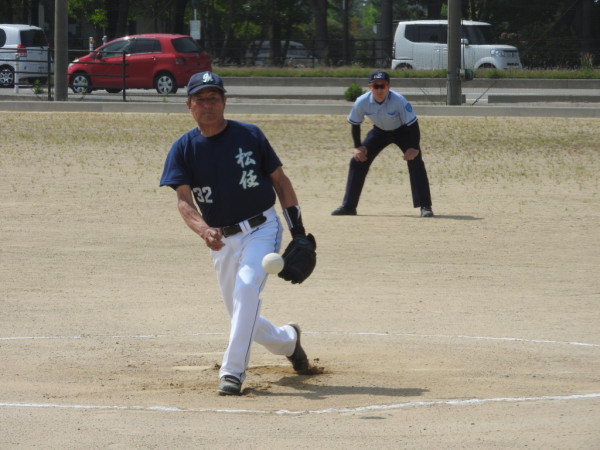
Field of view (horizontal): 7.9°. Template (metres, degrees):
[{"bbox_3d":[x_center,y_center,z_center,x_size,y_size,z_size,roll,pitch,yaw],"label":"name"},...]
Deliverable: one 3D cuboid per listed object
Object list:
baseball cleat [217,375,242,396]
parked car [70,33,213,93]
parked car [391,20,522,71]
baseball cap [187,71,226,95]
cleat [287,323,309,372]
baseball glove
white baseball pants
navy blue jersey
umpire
[{"bbox_3d":[-0.335,0.760,20.880,0.108,0.110,0.280,1,3,15],"label":"baseball cleat"},{"bbox_3d":[-4.115,-4.048,108.200,3.750,1.520,1.695,2,3,31],"label":"parked car"},{"bbox_3d":[4.224,-4.591,116.000,3.395,1.780,1.475,1,3,28],"label":"parked car"},{"bbox_3d":[-0.456,-0.696,21.200,0.185,0.130,0.270,0,3,0],"label":"baseball cap"},{"bbox_3d":[-0.005,0.627,22.000,0.110,0.275,0.100,-14,4,-40],"label":"cleat"},{"bbox_3d":[-0.012,0.164,21.150,0.160,0.260,0.180,5,4,-39],"label":"baseball glove"},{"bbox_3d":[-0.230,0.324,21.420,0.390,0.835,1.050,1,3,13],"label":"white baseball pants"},{"bbox_3d":[-0.385,-0.244,21.250,0.500,0.500,0.320,-13,3,22],"label":"navy blue jersey"},{"bbox_3d":[0.746,-0.737,39.200,0.930,1.320,0.680,0,3,5],"label":"umpire"}]

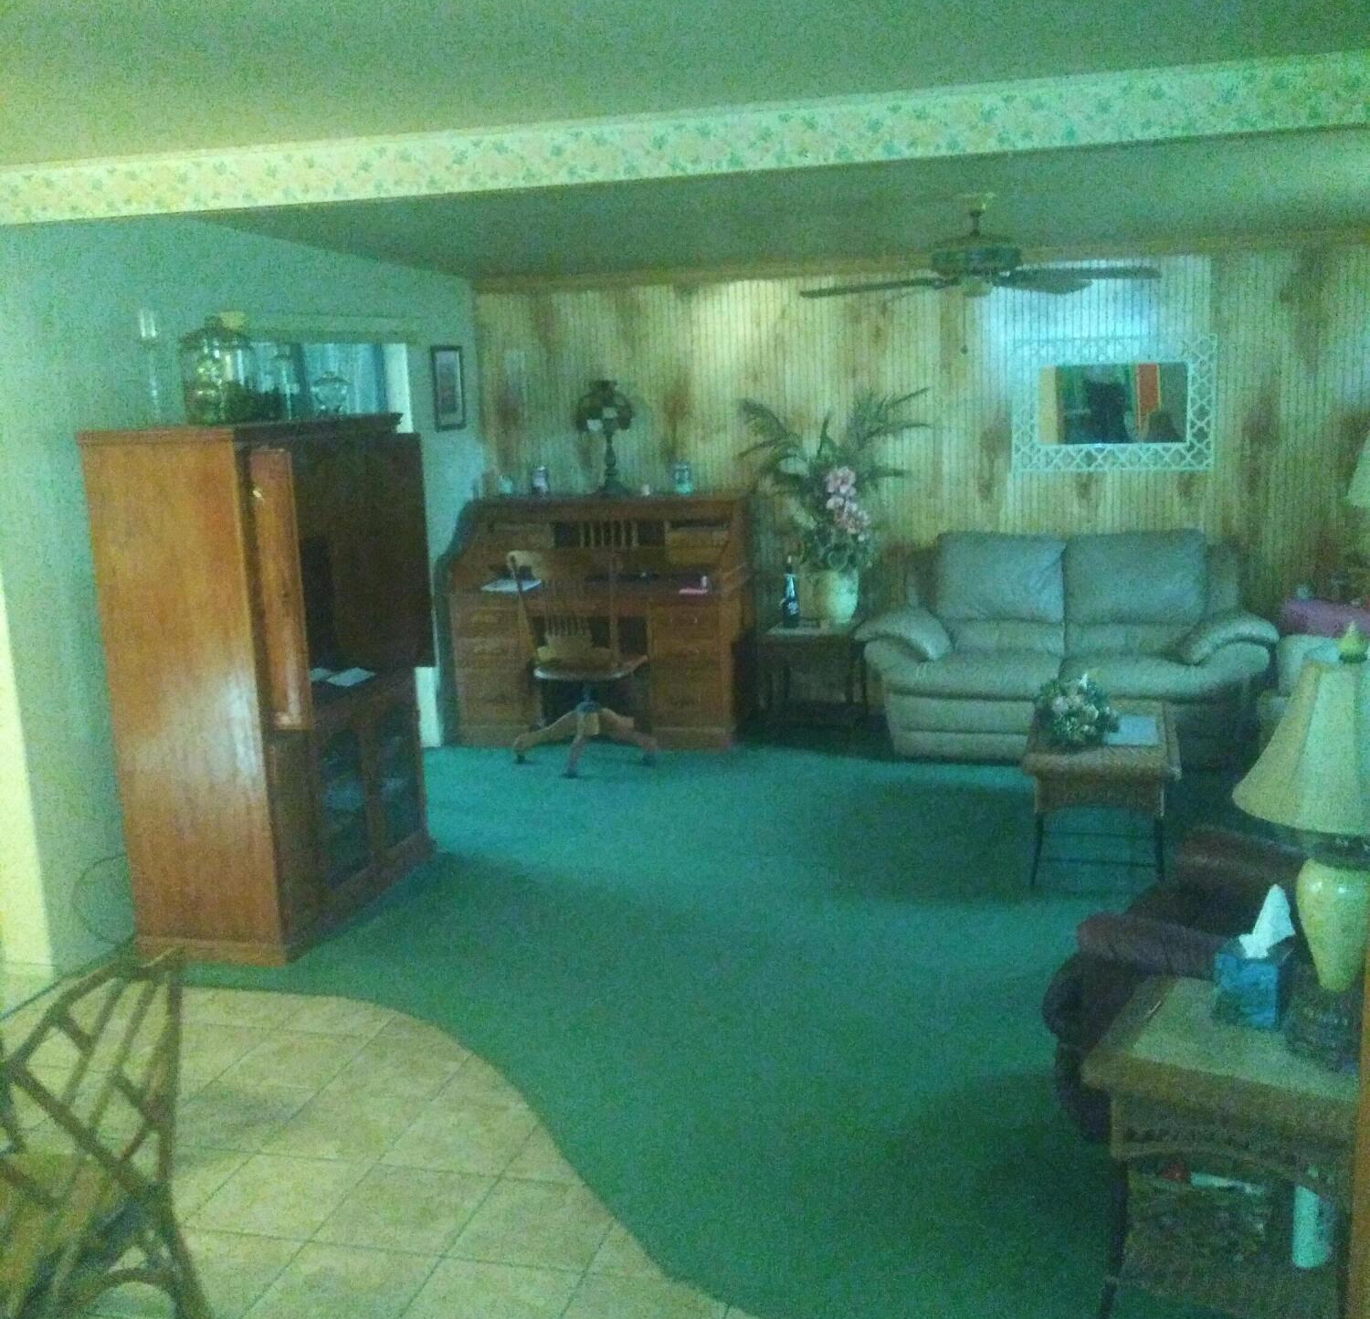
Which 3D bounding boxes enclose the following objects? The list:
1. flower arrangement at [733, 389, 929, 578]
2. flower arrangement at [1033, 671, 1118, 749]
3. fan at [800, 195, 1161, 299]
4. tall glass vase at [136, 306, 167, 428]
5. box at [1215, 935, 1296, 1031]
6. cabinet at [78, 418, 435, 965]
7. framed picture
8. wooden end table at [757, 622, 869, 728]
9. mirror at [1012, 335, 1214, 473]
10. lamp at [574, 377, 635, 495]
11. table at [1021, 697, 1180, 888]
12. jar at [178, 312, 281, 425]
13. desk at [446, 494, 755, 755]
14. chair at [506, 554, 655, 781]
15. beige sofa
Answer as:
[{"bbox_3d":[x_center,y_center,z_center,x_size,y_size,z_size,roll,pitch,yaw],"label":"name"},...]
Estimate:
[{"bbox_3d":[0.726,-0.858,6.949,0.920,0.870,0.700,0,11,13],"label":"flower arrangement"},{"bbox_3d":[1.397,0.162,5.079,0.302,0.246,0.277,0,11,14],"label":"flower arrangement"},{"bbox_3d":[1.079,-1.538,5.296,1.321,0.354,1.321,0,11,14],"label":"fan"},{"bbox_3d":[-1.682,-0.924,4.485,0.085,0.373,0.085,0,11,14],"label":"tall glass vase"},{"bbox_3d":[1.038,0.590,2.599,0.106,0.123,0.106,5,13,36],"label":"box"},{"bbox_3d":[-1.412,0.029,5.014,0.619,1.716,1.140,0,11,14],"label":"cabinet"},{"bbox_3d":[-1.202,-1.387,7.273,0.025,0.420,0.390,0,11,13],"label":"framed picture"},{"bbox_3d":[0.694,0.089,7.544,0.484,0.505,0.462,0,11,14],"label":"wooden end table"},{"bbox_3d":[2.097,-1.249,6.989,0.951,0.639,0.030,0,11,13],"label":"mirror"},{"bbox_3d":[-0.418,-1.141,7.320,0.310,0.585,0.310,-2,10,0],"label":"lamp"},{"bbox_3d":[1.542,0.488,5.276,0.502,0.484,0.847,1,11,17],"label":"table"},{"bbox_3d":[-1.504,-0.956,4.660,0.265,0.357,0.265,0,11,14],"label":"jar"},{"bbox_3d":[-0.399,-0.213,7.434,1.491,1.226,0.693,0,11,14],"label":"desk"},{"bbox_3d":[-0.482,-0.027,6.777,0.660,1.040,0.680,0,11,13],"label":"chair"},{"bbox_3d":[1.778,-0.101,6.769,1.810,0.990,0.920,0,11,13],"label":"beige sofa"}]

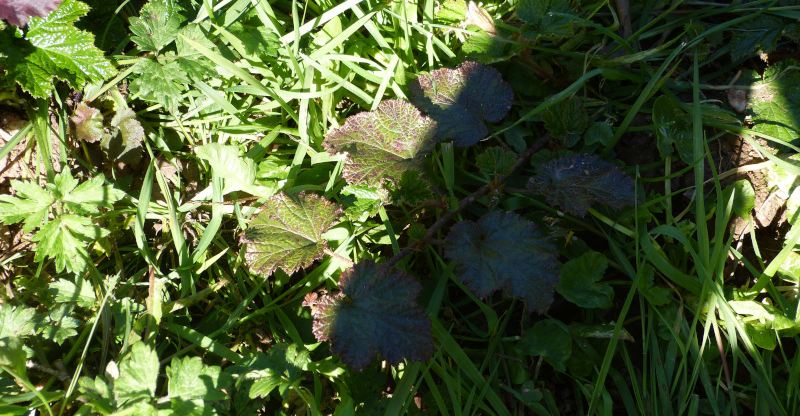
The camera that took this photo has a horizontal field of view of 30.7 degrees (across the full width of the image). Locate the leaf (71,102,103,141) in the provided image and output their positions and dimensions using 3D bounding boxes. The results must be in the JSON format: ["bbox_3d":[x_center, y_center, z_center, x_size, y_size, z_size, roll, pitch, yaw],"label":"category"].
[{"bbox_3d":[-0.219,-0.060,1.021,0.032,0.009,0.027,39,71,16],"label":"leaf"}]

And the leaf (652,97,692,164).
[{"bbox_3d":[0.170,-0.050,0.909,0.023,0.005,0.045,-5,66,-2],"label":"leaf"}]

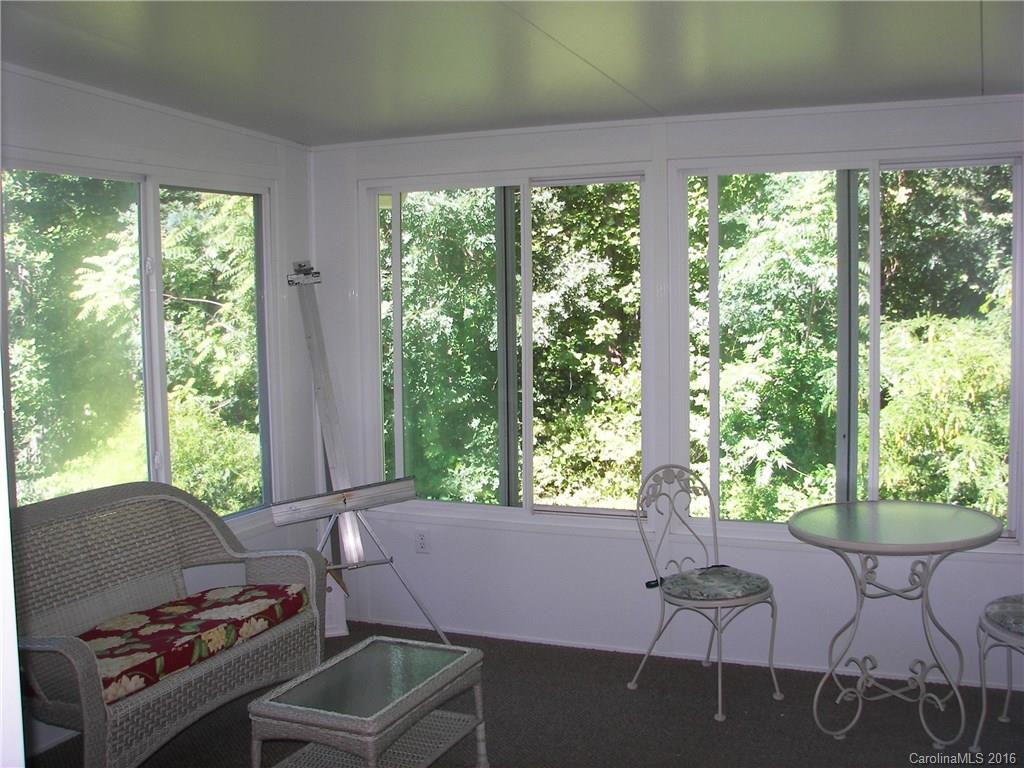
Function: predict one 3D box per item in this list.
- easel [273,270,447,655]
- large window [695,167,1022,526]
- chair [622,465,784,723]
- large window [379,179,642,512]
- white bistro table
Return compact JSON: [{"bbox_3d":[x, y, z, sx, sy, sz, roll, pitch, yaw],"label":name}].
[{"bbox_3d":[-0.652,0.309,4.734,0.800,1.680,0.580,-2,4,-16],"label":"easel"},{"bbox_3d":[1.317,-0.141,4.217,1.250,1.430,0.100,1,5,23],"label":"large window"},{"bbox_3d":[0.765,0.770,4.124,0.450,0.880,0.500,-4,5,-35],"label":"chair"},{"bbox_3d":[-0.036,-0.175,4.793,1.370,1.490,0.100,1,5,23],"label":"large window"},{"bbox_3d":[1.340,0.844,3.770,0.750,0.730,0.750,1,5,23],"label":"white bistro table"}]

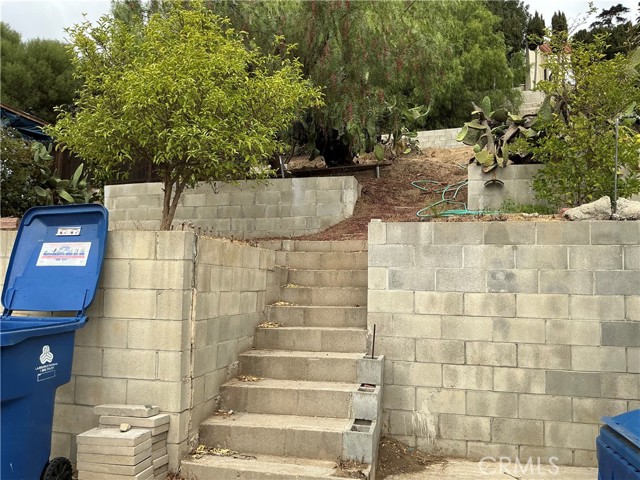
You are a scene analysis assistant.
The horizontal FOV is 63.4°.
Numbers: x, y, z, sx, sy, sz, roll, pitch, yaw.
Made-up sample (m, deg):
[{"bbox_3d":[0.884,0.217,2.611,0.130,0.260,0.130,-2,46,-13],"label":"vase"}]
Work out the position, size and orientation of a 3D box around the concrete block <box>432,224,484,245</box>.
[{"bbox_3d":[1.185,-0.057,4.435,0.395,0.195,0.195,0,-3,11],"label":"concrete block"}]

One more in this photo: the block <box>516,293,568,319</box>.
[{"bbox_3d":[1.838,0.540,4.316,0.395,0.193,0.190,0,-3,14],"label":"block"}]

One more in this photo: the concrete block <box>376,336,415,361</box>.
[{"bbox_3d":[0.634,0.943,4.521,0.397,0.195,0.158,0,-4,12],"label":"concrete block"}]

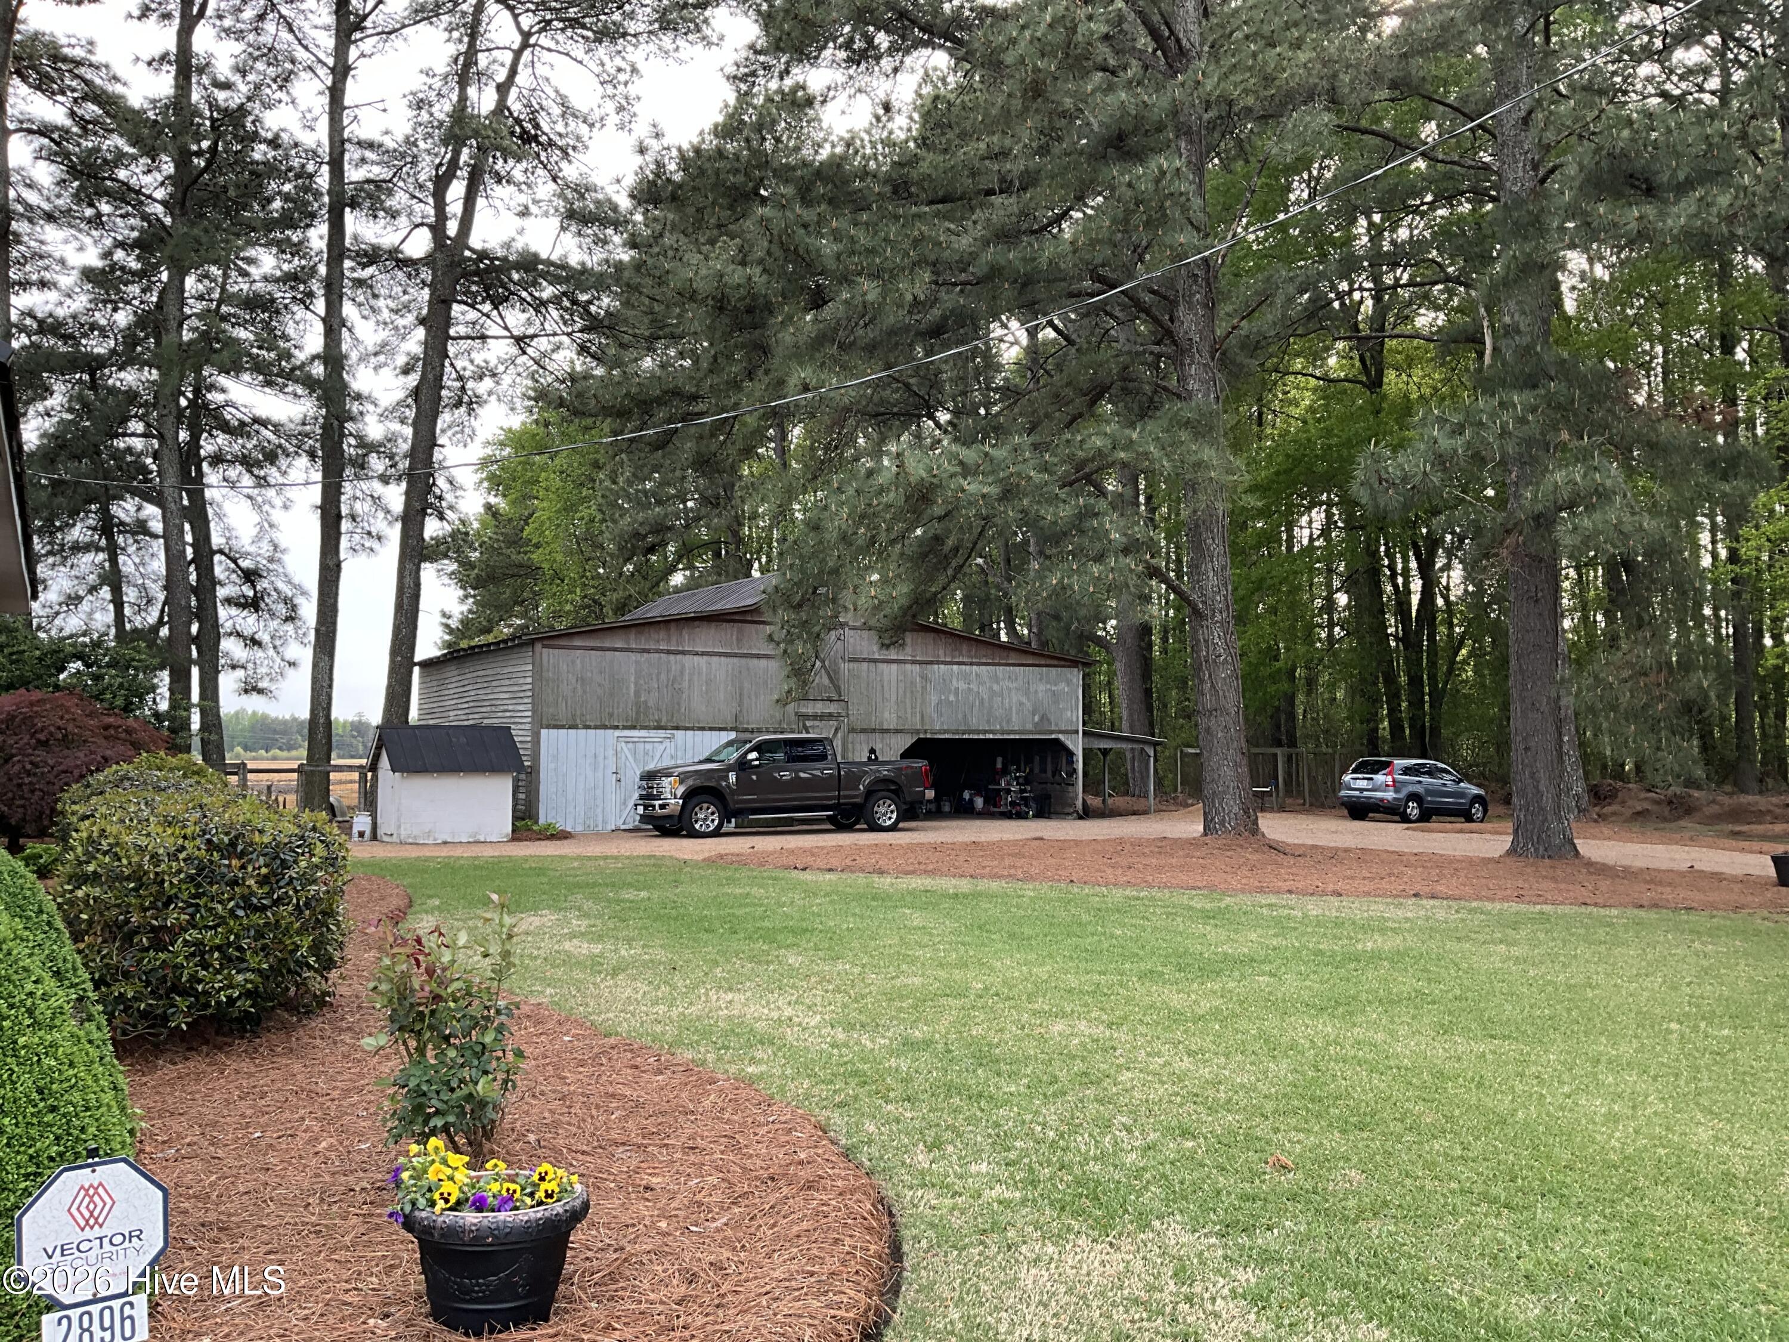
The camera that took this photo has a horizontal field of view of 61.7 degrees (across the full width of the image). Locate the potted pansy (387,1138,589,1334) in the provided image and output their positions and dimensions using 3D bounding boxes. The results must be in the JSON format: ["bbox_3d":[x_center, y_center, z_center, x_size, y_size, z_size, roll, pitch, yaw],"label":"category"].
[{"bbox_3d":[-1.172,1.612,4.337,0.570,0.480,0.560,0,-3,0],"label":"potted pansy"}]

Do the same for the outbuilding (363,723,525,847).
[{"bbox_3d":[-8.545,2.155,28.638,2.520,2.170,1.840,2,-4,-33],"label":"outbuilding"}]

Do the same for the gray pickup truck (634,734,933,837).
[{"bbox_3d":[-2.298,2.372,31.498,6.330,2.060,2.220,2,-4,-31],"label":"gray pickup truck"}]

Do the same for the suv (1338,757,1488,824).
[{"bbox_3d":[13.947,3.187,39.962,4.540,1.680,1.870,2,-4,-33],"label":"suv"}]

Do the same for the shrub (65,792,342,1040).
[{"bbox_3d":[-4.319,1.451,9.384,1.800,1.360,1.750,-1,-3,20],"label":"shrub"}]

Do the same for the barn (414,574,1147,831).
[{"bbox_3d":[-3.460,0.690,40.340,16.789,6.400,10.600,2,-4,-33],"label":"barn"}]

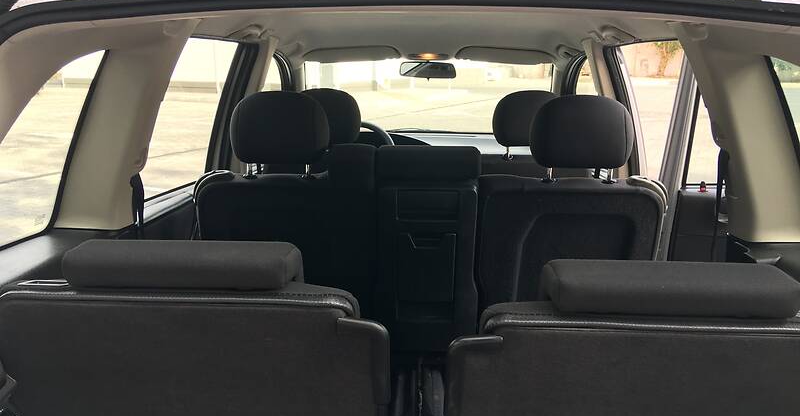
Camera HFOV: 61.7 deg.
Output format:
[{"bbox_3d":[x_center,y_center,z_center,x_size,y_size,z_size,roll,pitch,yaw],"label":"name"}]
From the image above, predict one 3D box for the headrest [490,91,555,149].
[{"bbox_3d":[0.455,-0.309,2.300,0.275,0.190,0.120,1,20,3],"label":"headrest"}]

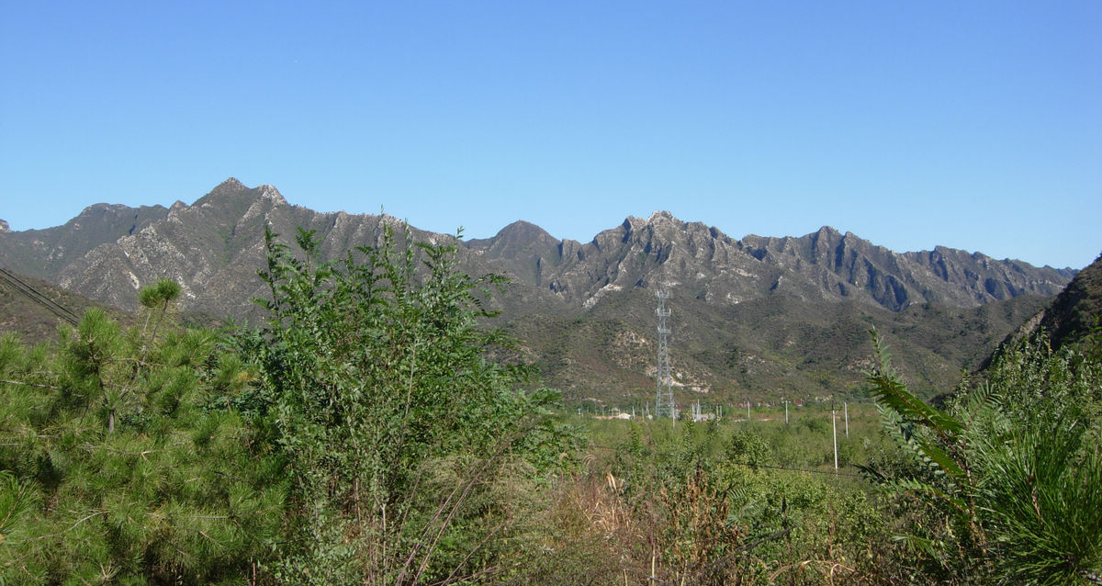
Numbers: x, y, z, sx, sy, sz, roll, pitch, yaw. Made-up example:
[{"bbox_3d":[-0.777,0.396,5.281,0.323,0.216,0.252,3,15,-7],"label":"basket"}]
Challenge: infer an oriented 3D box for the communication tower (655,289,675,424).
[{"bbox_3d":[37.940,21.440,384.930,5.800,45.000,5.800,-2,-5,6],"label":"communication tower"}]

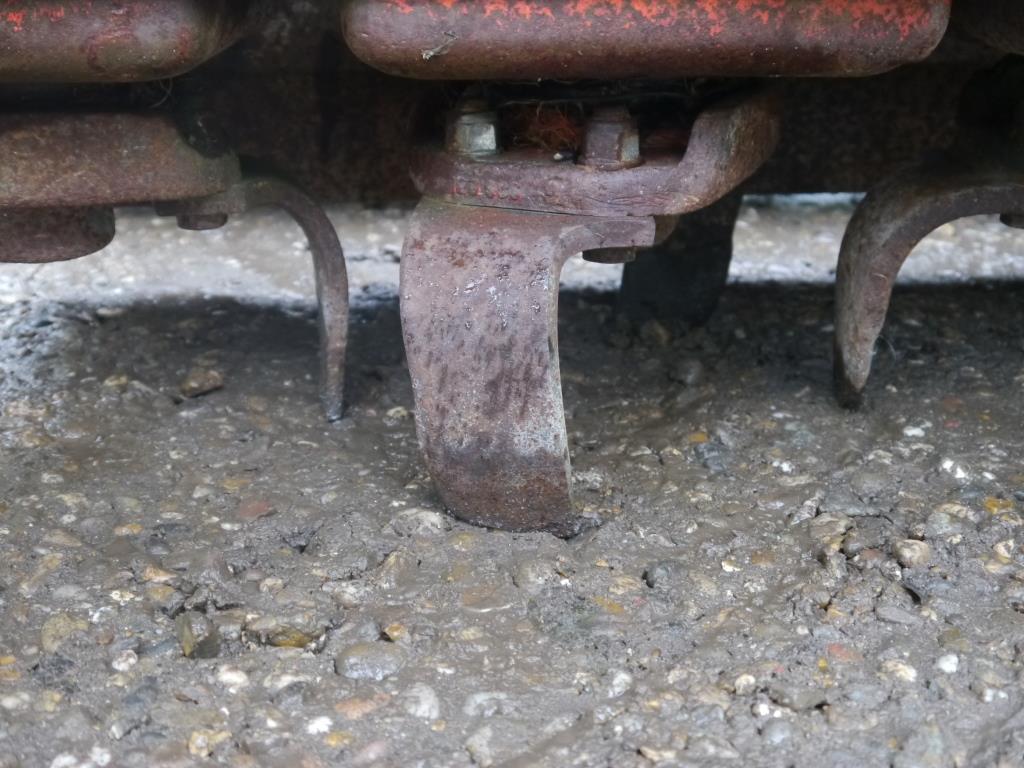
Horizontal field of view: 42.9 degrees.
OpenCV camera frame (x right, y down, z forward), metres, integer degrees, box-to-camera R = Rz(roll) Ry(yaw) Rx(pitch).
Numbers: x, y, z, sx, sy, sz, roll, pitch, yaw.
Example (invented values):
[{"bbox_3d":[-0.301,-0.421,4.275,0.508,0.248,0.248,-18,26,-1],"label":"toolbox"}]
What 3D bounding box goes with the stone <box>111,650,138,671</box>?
[{"bbox_3d":[-0.128,0.092,0.431,0.009,0.006,0.010,-7,21,-18],"label":"stone"}]

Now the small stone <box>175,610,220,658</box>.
[{"bbox_3d":[-0.114,0.091,0.472,0.017,0.016,0.012,0,16,0],"label":"small stone"}]

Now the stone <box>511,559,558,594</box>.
[{"bbox_3d":[0.008,0.072,0.484,0.018,0.011,0.018,0,20,1],"label":"stone"}]

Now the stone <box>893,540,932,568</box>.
[{"bbox_3d":[0.166,0.071,0.539,0.017,0.009,0.014,0,16,0],"label":"stone"}]

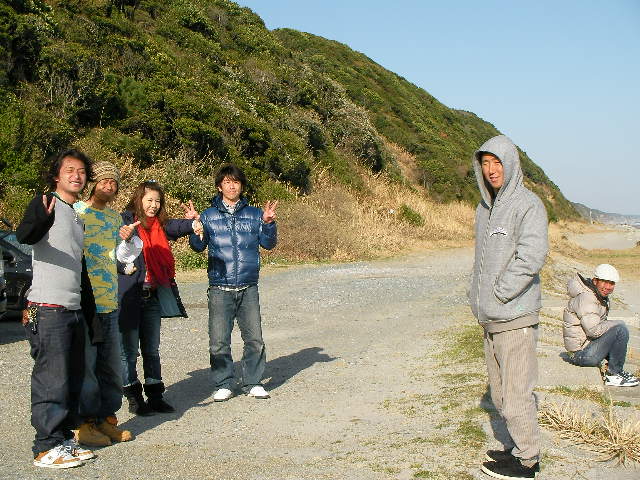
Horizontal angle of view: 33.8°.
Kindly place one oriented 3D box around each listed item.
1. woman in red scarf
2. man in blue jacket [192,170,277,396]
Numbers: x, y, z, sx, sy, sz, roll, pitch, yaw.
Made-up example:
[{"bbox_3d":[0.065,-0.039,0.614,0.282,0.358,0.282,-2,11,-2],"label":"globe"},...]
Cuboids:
[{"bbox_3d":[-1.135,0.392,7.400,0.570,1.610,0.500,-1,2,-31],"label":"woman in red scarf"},{"bbox_3d":[-0.645,0.313,7.840,0.640,1.735,0.400,0,1,-7],"label":"man in blue jacket"}]

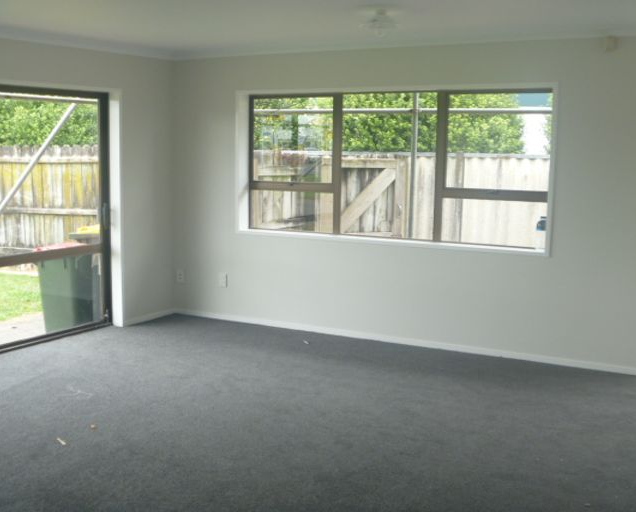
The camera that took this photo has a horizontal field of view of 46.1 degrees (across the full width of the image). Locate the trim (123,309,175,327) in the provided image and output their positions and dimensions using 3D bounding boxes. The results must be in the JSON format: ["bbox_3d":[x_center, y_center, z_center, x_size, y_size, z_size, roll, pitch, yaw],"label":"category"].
[{"bbox_3d":[-1.519,0.563,6.823,0.018,0.055,0.730,5,10,28],"label":"trim"}]

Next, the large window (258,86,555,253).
[{"bbox_3d":[0.529,-0.717,5.994,2.655,1.190,0.100,5,10,28],"label":"large window"}]

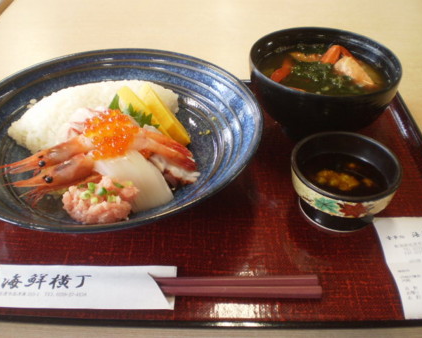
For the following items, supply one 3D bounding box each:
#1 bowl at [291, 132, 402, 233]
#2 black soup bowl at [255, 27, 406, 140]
[{"bbox_3d":[0.106,0.013,0.380,0.083,0.045,0.083,1,40,0],"label":"bowl"},{"bbox_3d":[0.105,-0.073,0.458,0.138,0.077,0.138,1,40,0],"label":"black soup bowl"}]

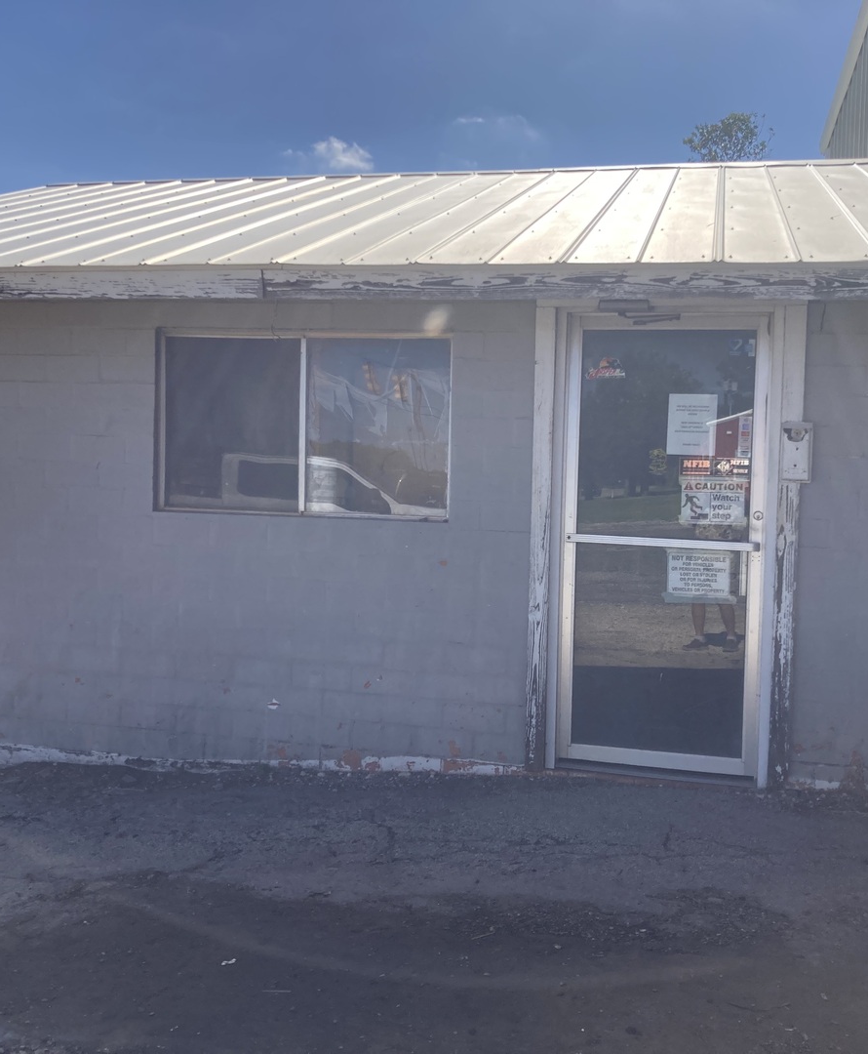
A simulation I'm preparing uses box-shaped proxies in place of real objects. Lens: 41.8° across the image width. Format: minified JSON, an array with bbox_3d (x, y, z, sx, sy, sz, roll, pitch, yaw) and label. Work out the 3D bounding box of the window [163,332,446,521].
[{"bbox_3d":[-0.664,-0.503,5.659,1.522,0.899,0.090,2,3,12],"label":"window"}]

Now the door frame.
[{"bbox_3d":[1.062,0.072,5.276,1.208,2.186,0.140,2,3,12],"label":"door frame"}]

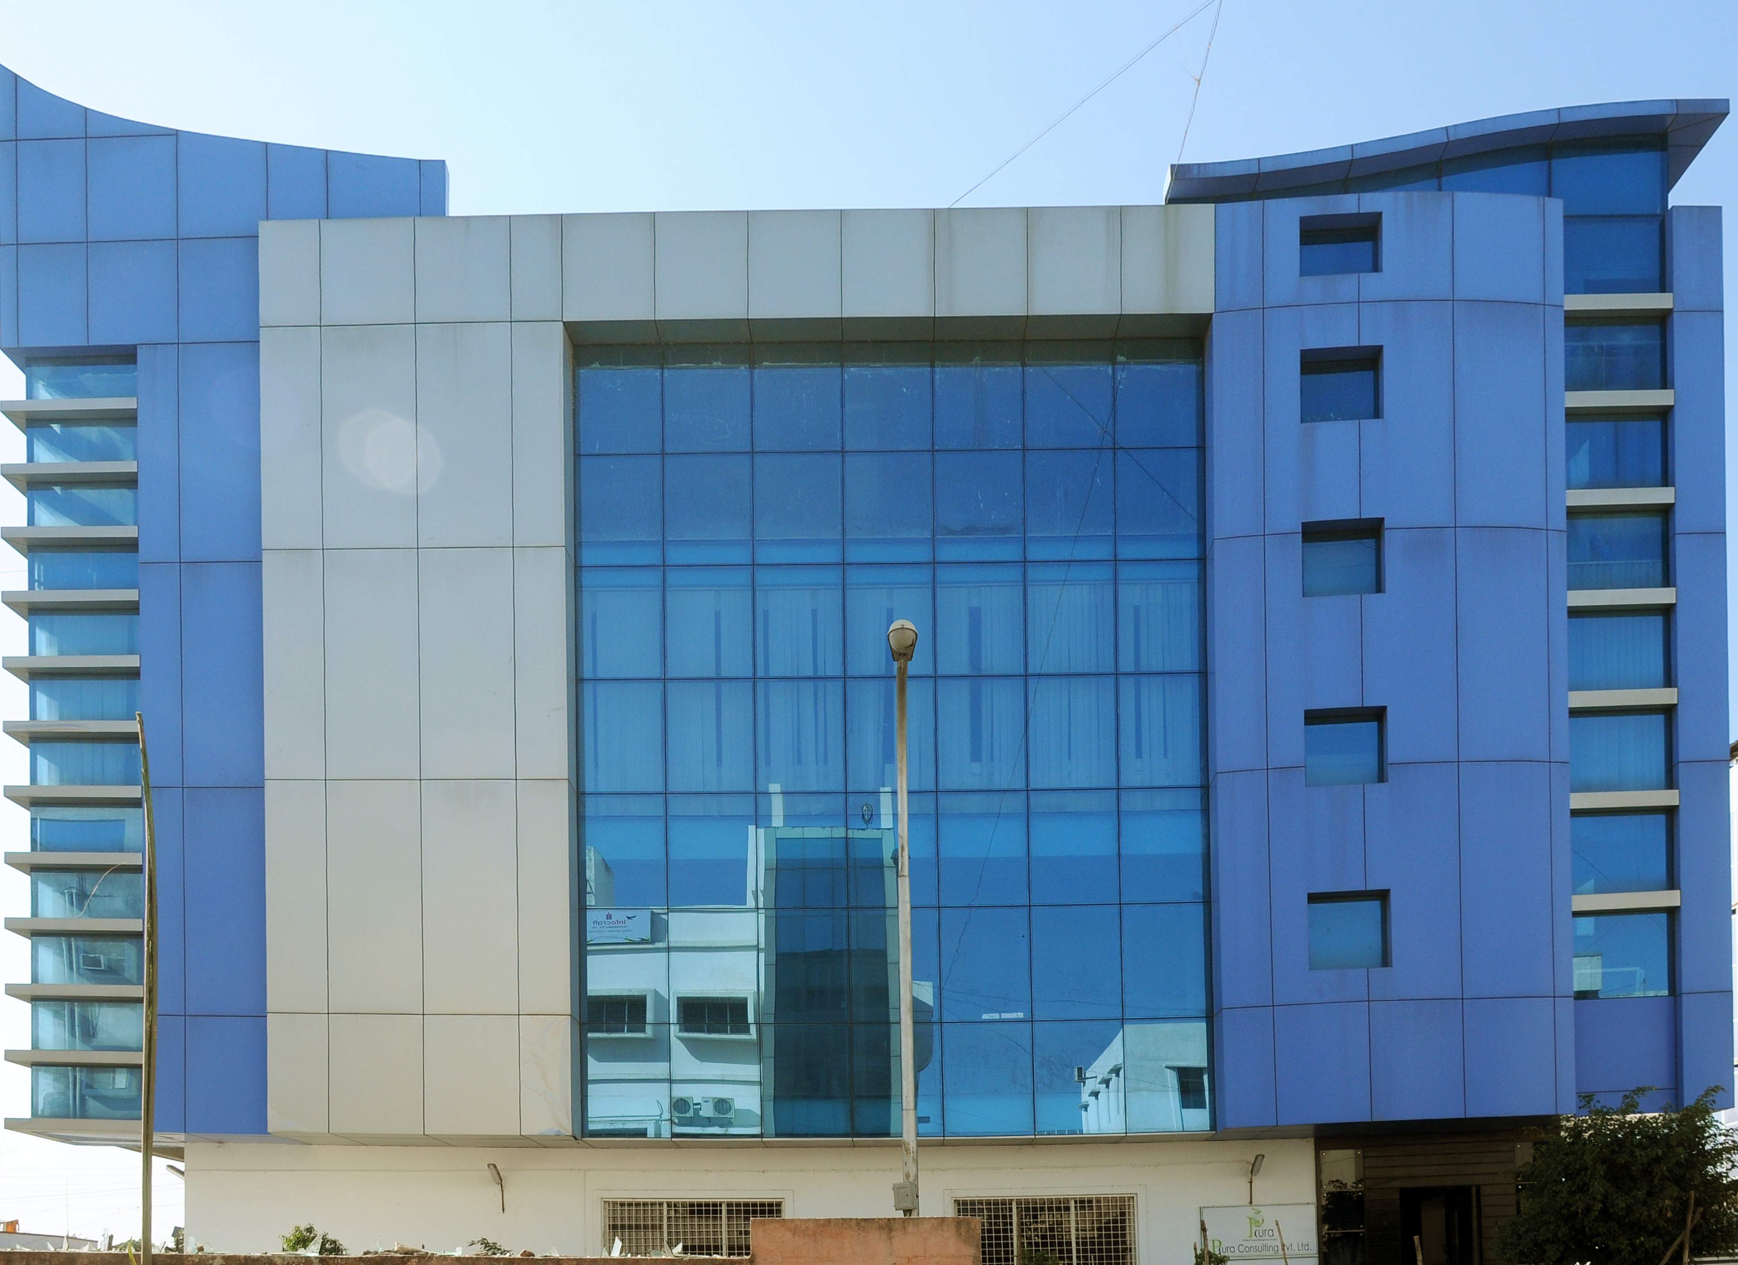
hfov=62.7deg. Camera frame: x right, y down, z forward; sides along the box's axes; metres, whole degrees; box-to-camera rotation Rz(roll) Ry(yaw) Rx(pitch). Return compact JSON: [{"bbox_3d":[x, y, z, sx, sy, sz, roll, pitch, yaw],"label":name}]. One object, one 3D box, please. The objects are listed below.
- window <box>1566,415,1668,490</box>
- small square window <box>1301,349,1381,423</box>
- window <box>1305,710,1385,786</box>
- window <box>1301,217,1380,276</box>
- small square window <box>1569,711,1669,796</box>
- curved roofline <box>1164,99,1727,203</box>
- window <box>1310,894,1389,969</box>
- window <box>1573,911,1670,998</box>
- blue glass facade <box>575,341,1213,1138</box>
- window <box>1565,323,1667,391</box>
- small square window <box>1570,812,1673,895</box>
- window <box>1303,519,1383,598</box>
[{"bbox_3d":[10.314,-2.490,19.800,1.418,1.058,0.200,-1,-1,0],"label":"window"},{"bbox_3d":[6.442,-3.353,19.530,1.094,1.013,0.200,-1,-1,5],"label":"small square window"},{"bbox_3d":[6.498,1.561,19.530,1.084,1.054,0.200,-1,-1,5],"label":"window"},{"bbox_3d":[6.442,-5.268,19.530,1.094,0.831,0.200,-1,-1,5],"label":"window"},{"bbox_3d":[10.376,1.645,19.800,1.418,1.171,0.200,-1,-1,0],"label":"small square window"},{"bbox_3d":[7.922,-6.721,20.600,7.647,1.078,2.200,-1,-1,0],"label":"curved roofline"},{"bbox_3d":[6.685,4.156,19.875,1.115,1.074,0.250,-1,0,5],"label":"window"},{"bbox_3d":[10.634,4.550,20.150,1.362,1.215,0.200,-1,0,1],"label":"window"},{"bbox_3d":[0.363,1.539,20.500,9.132,11.389,0.300,-1,0,1],"label":"blue glass facade"},{"bbox_3d":[10.529,-3.909,20.150,1.446,1.069,0.200,-1,0,1],"label":"window"},{"bbox_3d":[10.613,3.110,20.150,1.404,1.194,0.200,-1,0,1],"label":"small square window"},{"bbox_3d":[6.602,-1.036,19.875,1.115,1.053,0.250,-1,0,5],"label":"window"}]

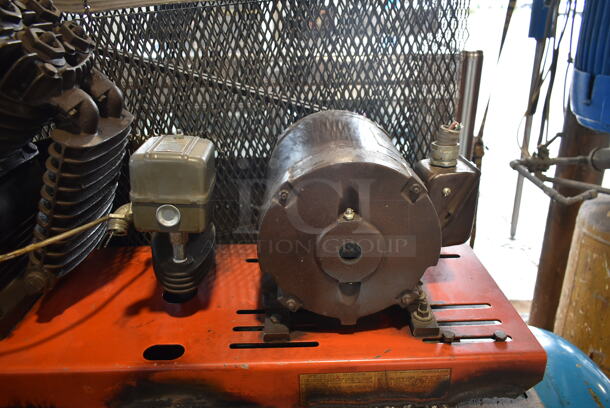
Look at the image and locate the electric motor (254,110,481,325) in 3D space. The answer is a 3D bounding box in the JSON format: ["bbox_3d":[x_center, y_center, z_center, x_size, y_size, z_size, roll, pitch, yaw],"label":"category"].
[{"bbox_3d":[0.084,0.002,0.685,0.305,0.254,0.262,-1,24,-1],"label":"electric motor"}]

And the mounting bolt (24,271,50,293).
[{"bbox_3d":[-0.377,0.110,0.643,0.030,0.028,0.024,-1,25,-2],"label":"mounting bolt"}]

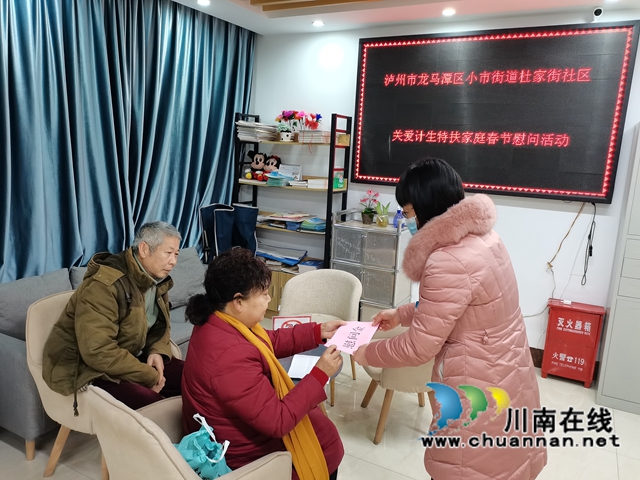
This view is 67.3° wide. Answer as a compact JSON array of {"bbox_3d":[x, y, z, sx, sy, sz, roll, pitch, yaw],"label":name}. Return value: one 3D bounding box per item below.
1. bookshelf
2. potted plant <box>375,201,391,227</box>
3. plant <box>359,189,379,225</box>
[{"bbox_3d":[-0.259,-0.155,4.208,0.930,1.810,0.320,8,13,26],"label":"bookshelf"},{"bbox_3d":[0.498,-0.209,3.815,0.120,0.205,0.110,8,13,26],"label":"potted plant"},{"bbox_3d":[0.395,-0.270,3.892,0.155,0.285,0.140,8,13,26],"label":"plant"}]

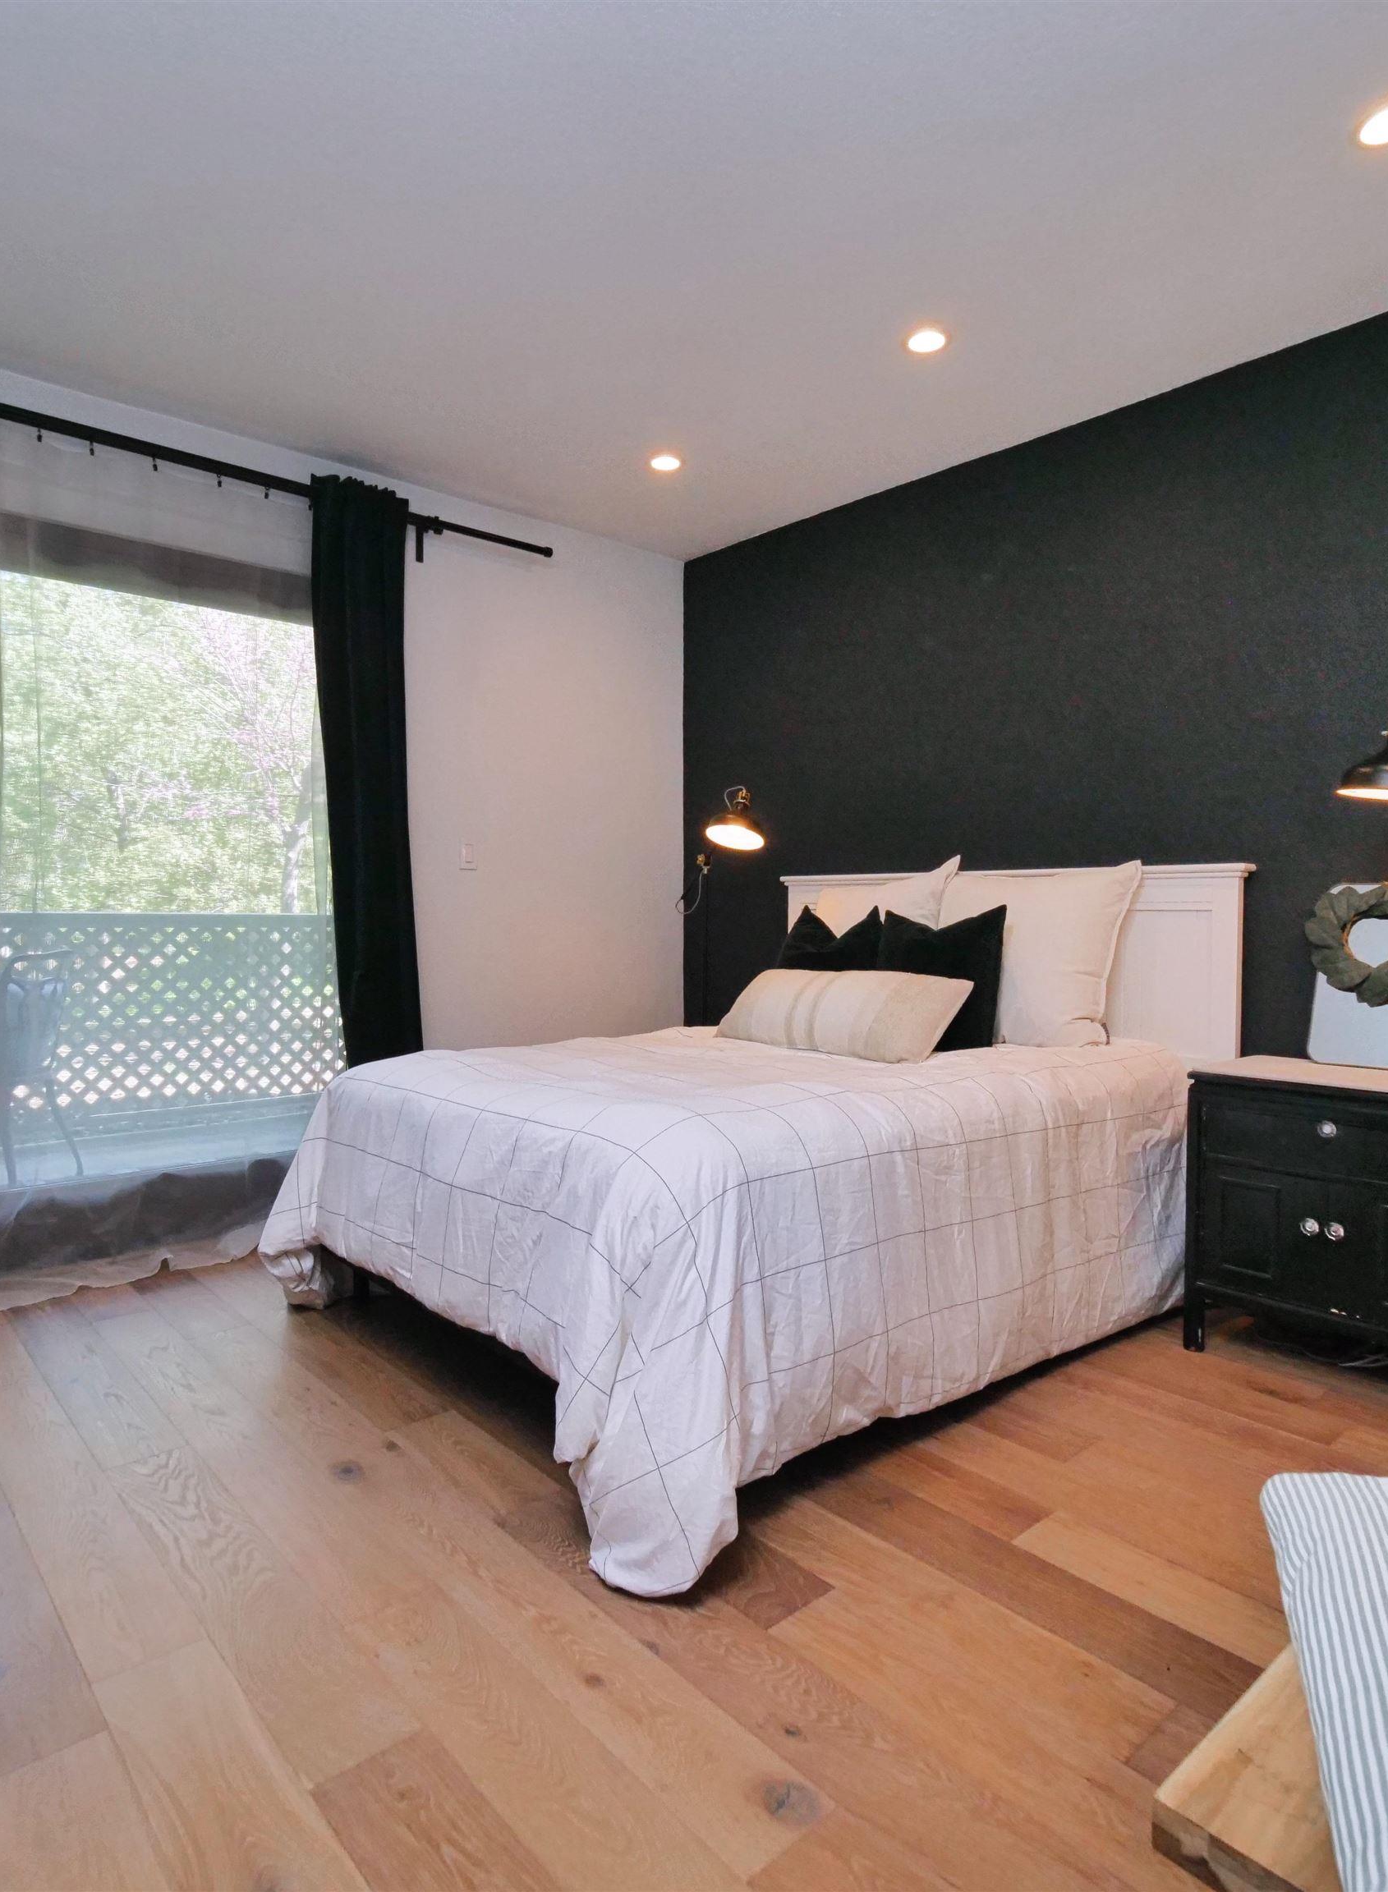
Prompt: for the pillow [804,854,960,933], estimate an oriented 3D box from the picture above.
[{"bbox_3d":[0.610,0.012,3.368,0.178,0.562,0.587,25,-16,-40],"label":"pillow"}]

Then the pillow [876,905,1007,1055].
[{"bbox_3d":[0.718,0.093,3.049,0.148,0.430,0.430,18,-11,-41],"label":"pillow"}]

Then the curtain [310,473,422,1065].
[{"bbox_3d":[-1.059,-0.292,3.344,0.385,2.409,0.147,-1,2,-42],"label":"curtain"}]

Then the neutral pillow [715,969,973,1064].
[{"bbox_3d":[0.435,0.185,2.988,0.773,0.303,0.131,2,-41,48],"label":"neutral pillow"}]

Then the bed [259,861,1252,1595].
[{"bbox_3d":[0.175,0.365,2.722,2.034,1.179,1.673,-1,2,-42],"label":"bed"}]

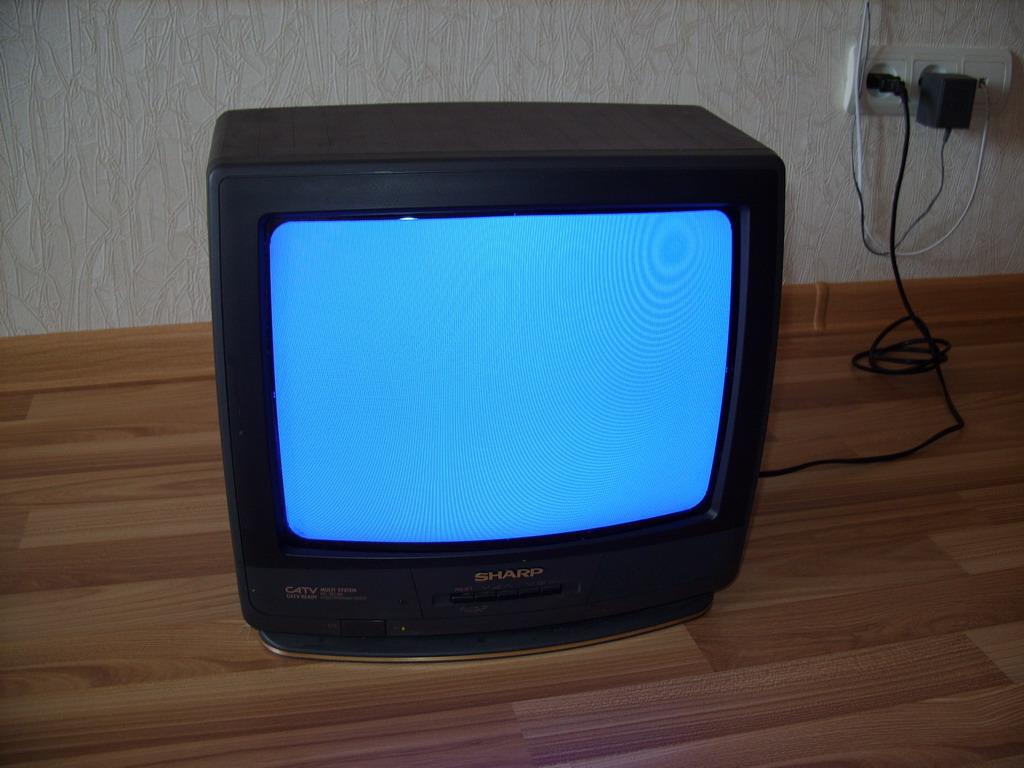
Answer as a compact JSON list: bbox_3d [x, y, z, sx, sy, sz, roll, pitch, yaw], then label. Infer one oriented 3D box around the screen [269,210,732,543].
[{"bbox_3d":[-0.004,-0.004,0.722,0.290,0.213,0.025,-3,22,-10],"label":"screen"}]

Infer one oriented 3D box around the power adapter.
[{"bbox_3d":[0.499,-0.326,1.293,0.043,0.056,0.050,-5,24,-13],"label":"power adapter"}]

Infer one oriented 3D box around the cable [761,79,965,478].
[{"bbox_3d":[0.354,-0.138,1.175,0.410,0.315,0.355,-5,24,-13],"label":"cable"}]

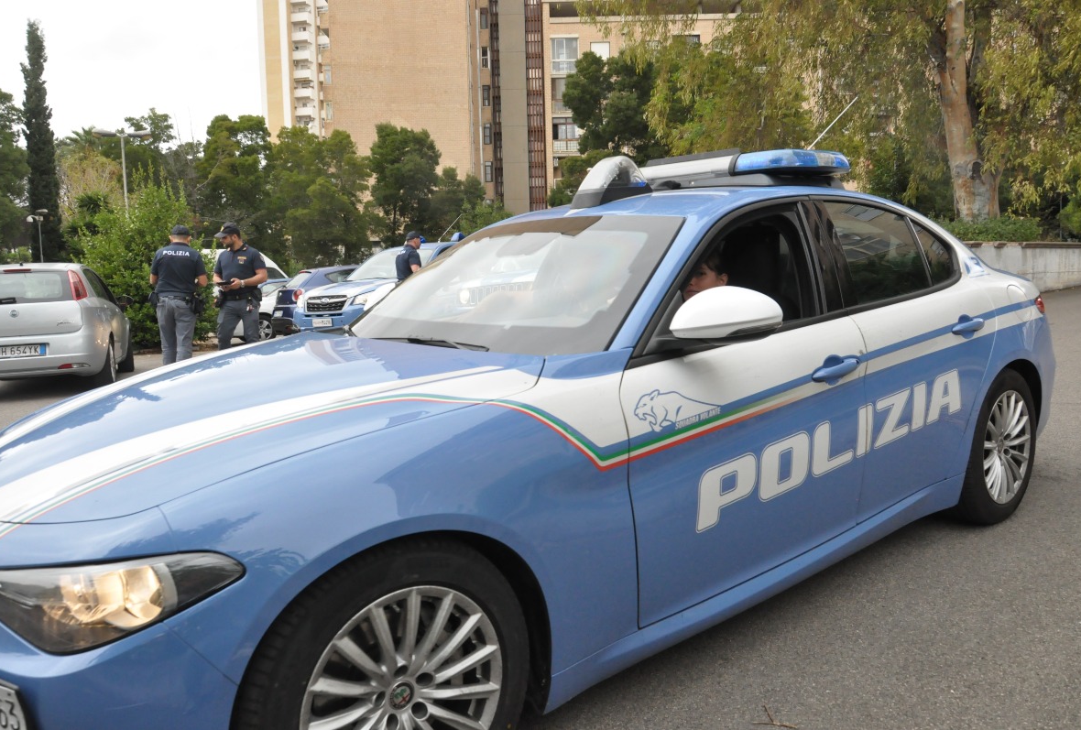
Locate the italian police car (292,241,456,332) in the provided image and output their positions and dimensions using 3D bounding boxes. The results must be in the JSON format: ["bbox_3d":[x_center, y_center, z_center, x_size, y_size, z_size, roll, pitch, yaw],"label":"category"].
[{"bbox_3d":[-1.950,-1.240,14.070,1.800,1.750,4.580,2,8,34],"label":"italian police car"}]

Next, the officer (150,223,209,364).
[{"bbox_3d":[-3.980,-0.648,9.101,0.600,1.780,0.400,-4,7,-13],"label":"officer"}]

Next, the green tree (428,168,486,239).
[{"bbox_3d":[-3.766,-6.010,37.000,3.200,6.000,3.200,-2,5,0],"label":"green tree"}]

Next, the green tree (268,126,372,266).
[{"bbox_3d":[-8.262,-5.502,31.096,4.100,6.820,4.000,-2,6,0],"label":"green tree"}]

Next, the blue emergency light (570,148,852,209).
[{"bbox_3d":[0.535,-0.754,3.365,0.880,0.200,1.080,-9,8,-39],"label":"blue emergency light"}]

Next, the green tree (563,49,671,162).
[{"bbox_3d":[3.932,-9.682,41.367,5.600,11.870,5.400,-2,6,0],"label":"green tree"}]

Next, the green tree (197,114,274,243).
[{"bbox_3d":[-10.388,-5.327,28.000,3.200,6.500,3.200,-2,5,0],"label":"green tree"}]

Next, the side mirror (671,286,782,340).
[{"bbox_3d":[0.494,-0.136,2.180,0.170,0.135,0.250,-9,8,-38],"label":"side mirror"}]

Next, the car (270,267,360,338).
[{"bbox_3d":[-3.115,-1.274,15.908,4.060,1.446,1.720,-5,6,-37],"label":"car"}]

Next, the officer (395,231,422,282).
[{"bbox_3d":[-1.975,-1.110,12.430,0.380,1.800,0.500,-5,6,-37],"label":"officer"}]

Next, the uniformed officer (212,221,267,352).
[{"bbox_3d":[-3.123,-0.573,8.601,0.560,1.810,0.440,-1,5,5],"label":"uniformed officer"}]

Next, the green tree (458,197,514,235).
[{"bbox_3d":[-1.822,-4.049,28.000,2.200,3.300,2.200,-2,5,0],"label":"green tree"}]

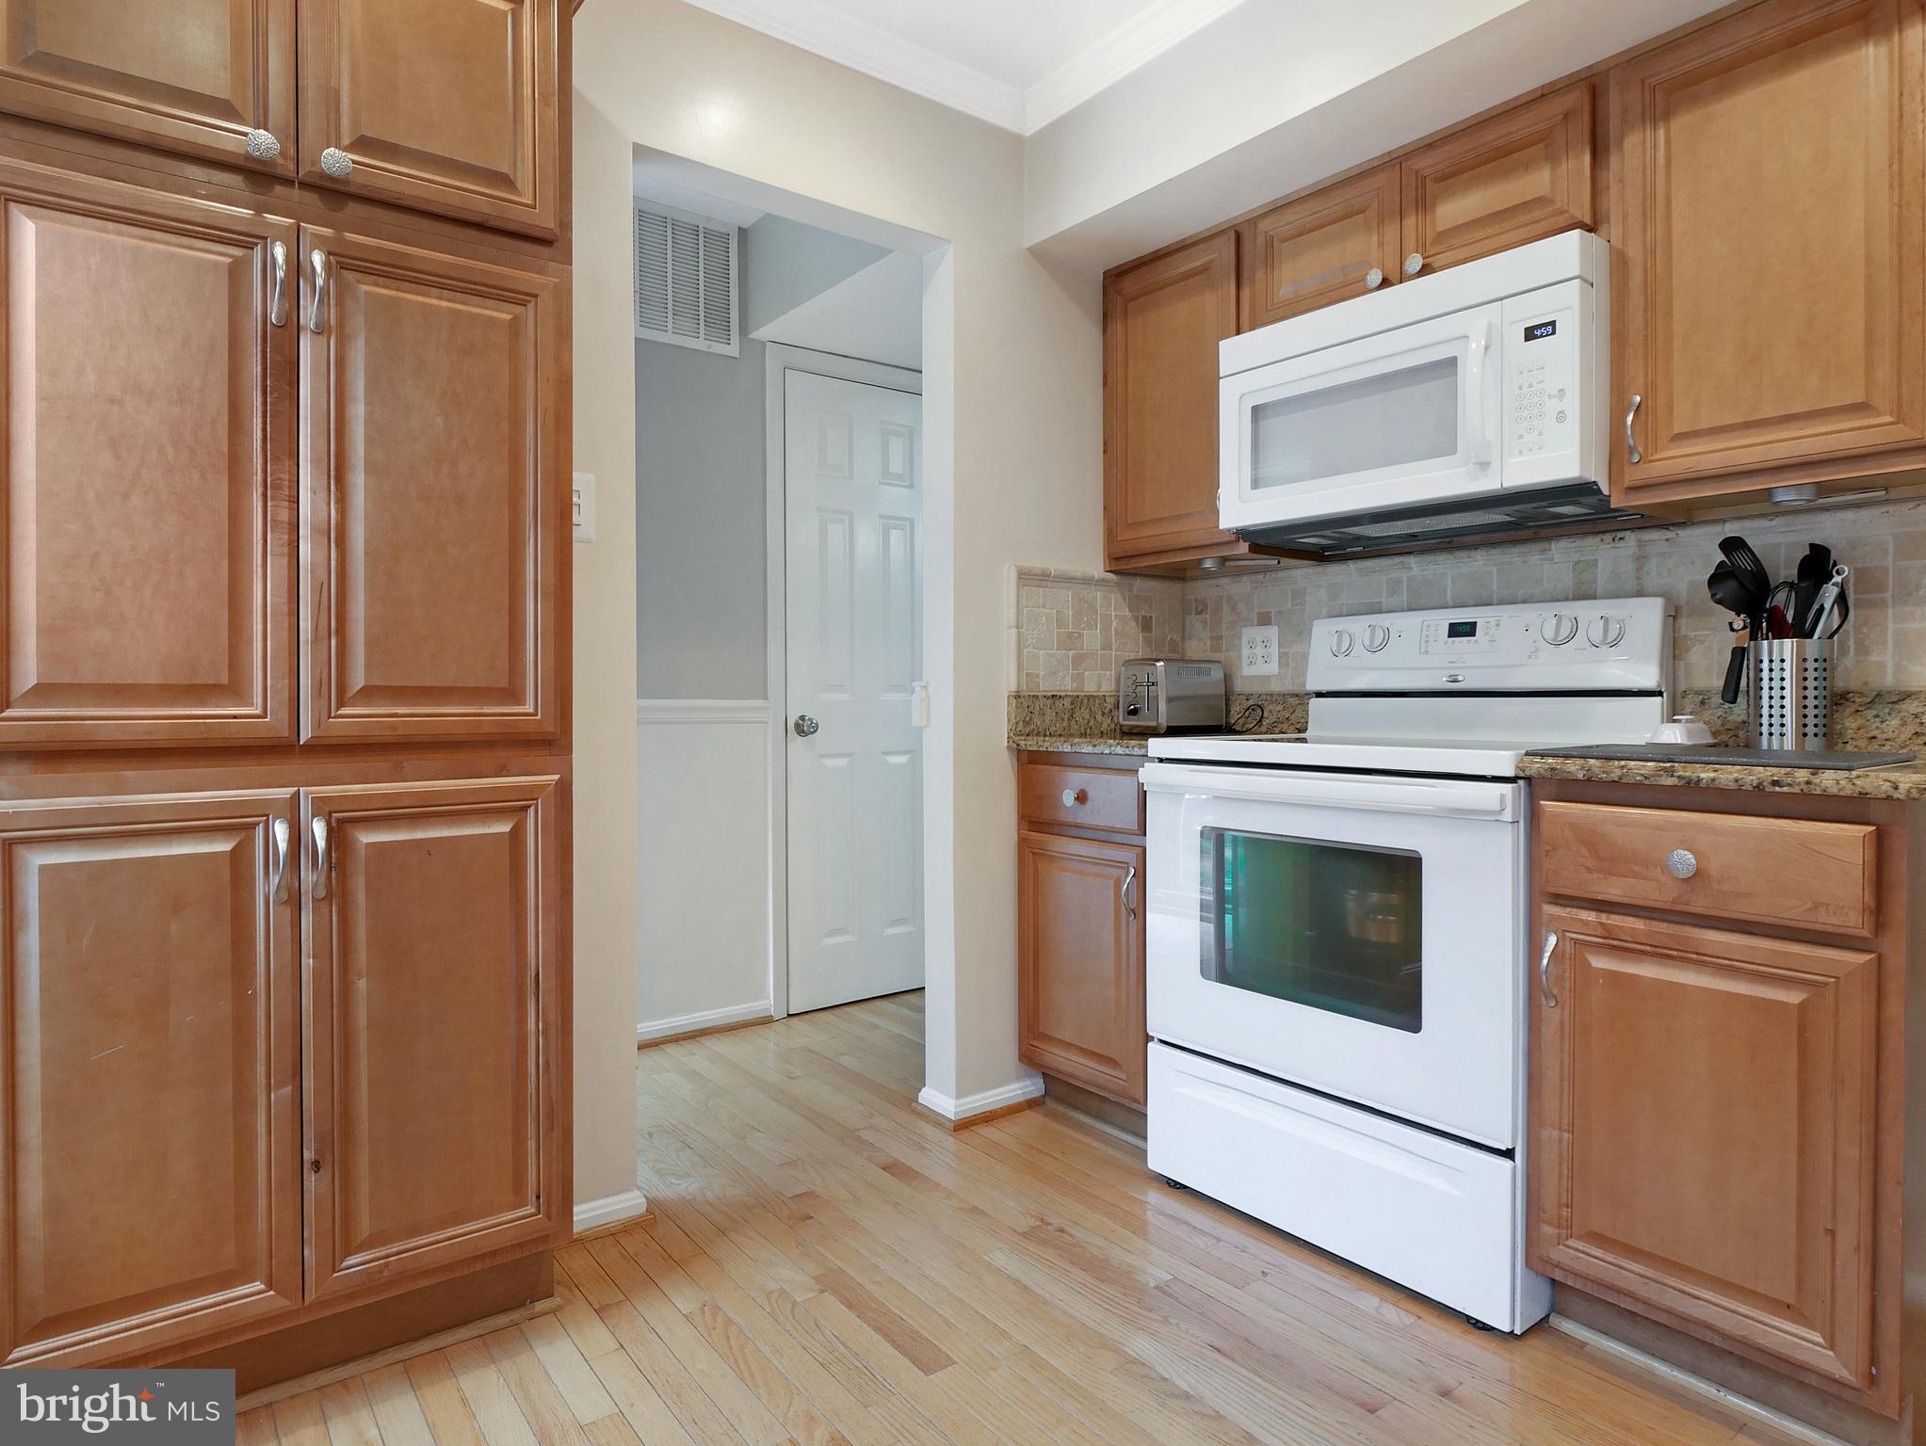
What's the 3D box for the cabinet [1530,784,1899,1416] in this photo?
[{"bbox_3d":[1.248,0.481,1.595,0.624,0.780,0.435,-1,1,-40],"label":"cabinet"}]

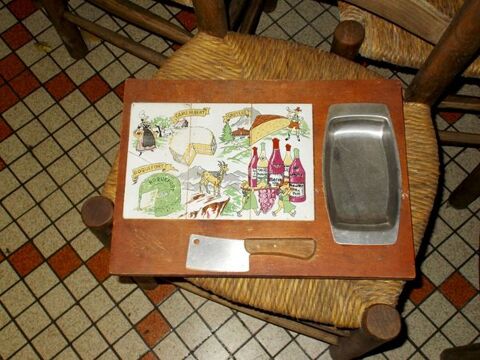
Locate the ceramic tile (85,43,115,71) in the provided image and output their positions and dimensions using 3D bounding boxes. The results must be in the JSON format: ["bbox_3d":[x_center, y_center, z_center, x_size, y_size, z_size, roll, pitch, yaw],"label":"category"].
[{"bbox_3d":[-0.301,-0.262,1.311,0.049,0.009,0.049,-39,75,-11],"label":"ceramic tile"}]

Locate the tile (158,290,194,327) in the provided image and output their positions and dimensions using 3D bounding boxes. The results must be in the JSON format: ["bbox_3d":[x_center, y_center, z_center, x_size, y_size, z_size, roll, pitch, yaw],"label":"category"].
[{"bbox_3d":[-0.139,0.281,1.330,0.057,0.008,0.057,-39,75,-11],"label":"tile"}]

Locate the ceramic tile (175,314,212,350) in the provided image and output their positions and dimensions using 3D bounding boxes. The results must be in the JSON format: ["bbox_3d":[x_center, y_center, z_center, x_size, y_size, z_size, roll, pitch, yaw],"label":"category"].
[{"bbox_3d":[-0.089,0.293,1.177,0.051,0.008,0.051,-39,74,-11],"label":"ceramic tile"}]

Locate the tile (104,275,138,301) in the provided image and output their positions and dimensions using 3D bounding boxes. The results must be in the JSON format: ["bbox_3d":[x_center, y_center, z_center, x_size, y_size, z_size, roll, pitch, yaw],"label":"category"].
[{"bbox_3d":[-0.227,0.200,1.153,0.049,0.009,0.049,-39,75,-11],"label":"tile"}]

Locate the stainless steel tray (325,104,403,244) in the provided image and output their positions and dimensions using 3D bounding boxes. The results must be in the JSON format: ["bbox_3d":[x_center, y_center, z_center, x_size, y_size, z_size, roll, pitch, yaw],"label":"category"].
[{"bbox_3d":[0.165,-0.008,0.830,0.106,0.025,0.202,1,71,2],"label":"stainless steel tray"}]

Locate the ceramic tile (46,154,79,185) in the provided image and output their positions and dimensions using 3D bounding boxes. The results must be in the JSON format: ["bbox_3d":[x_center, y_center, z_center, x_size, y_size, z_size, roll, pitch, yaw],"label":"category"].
[{"bbox_3d":[-0.418,-0.023,1.441,0.057,0.008,0.057,-39,75,-11],"label":"ceramic tile"}]

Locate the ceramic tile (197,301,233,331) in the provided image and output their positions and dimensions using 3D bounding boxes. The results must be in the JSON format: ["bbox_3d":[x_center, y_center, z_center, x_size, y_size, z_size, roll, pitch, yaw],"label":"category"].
[{"bbox_3d":[-0.053,0.287,1.326,0.057,0.008,0.057,-39,75,-11],"label":"ceramic tile"}]

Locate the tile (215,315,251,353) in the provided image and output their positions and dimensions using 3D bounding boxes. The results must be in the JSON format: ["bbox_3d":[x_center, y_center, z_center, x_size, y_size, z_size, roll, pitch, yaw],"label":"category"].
[{"bbox_3d":[-0.012,0.284,1.121,0.049,0.009,0.049,-39,75,-11],"label":"tile"}]

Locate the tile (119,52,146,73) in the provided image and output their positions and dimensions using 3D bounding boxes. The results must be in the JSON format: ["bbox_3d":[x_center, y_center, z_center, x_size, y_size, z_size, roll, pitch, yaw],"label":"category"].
[{"bbox_3d":[-0.232,-0.262,1.338,0.049,0.008,0.049,-39,75,-11],"label":"tile"}]

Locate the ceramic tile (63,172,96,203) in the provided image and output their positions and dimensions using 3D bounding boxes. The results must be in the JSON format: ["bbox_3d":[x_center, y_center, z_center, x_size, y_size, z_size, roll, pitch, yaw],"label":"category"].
[{"bbox_3d":[-0.340,0.019,1.279,0.051,0.008,0.051,-39,74,-11],"label":"ceramic tile"}]

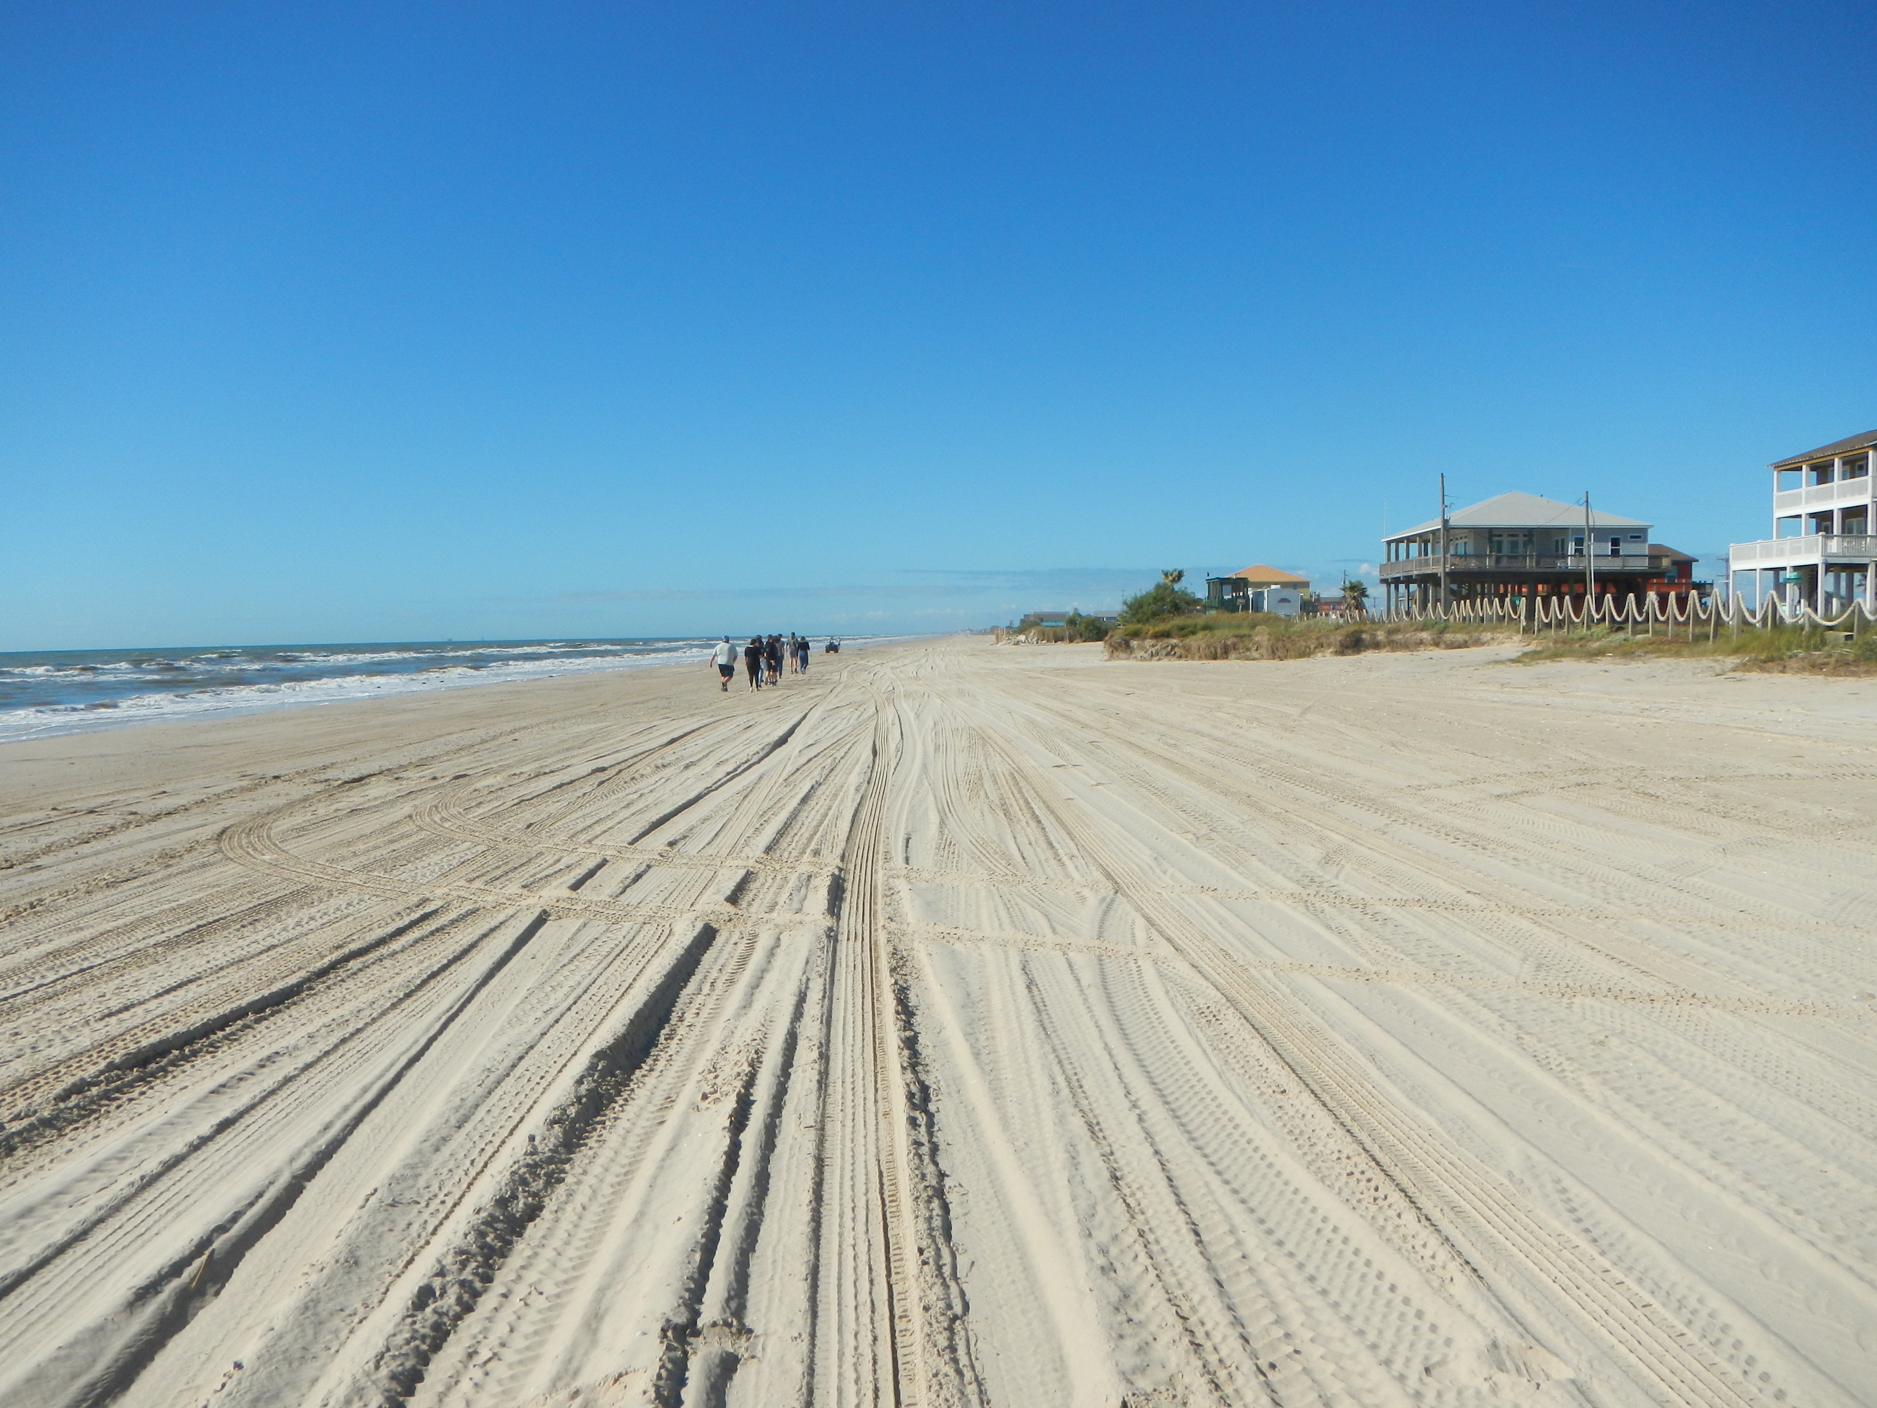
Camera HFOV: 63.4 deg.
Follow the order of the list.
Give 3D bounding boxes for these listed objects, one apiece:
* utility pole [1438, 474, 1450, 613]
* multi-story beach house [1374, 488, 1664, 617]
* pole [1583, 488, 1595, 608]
[{"bbox_3d":[31.280,-9.440,94.000,0.300,9.700,0.300,-1,3,0],"label":"utility pole"},{"bbox_3d":[40.230,-10.080,106.000,14.300,9.500,14.800,-1,3,0],"label":"multi-story beach house"},{"bbox_3d":[38.590,-8.520,90.000,0.270,8.300,0.270,-1,3,0],"label":"pole"}]

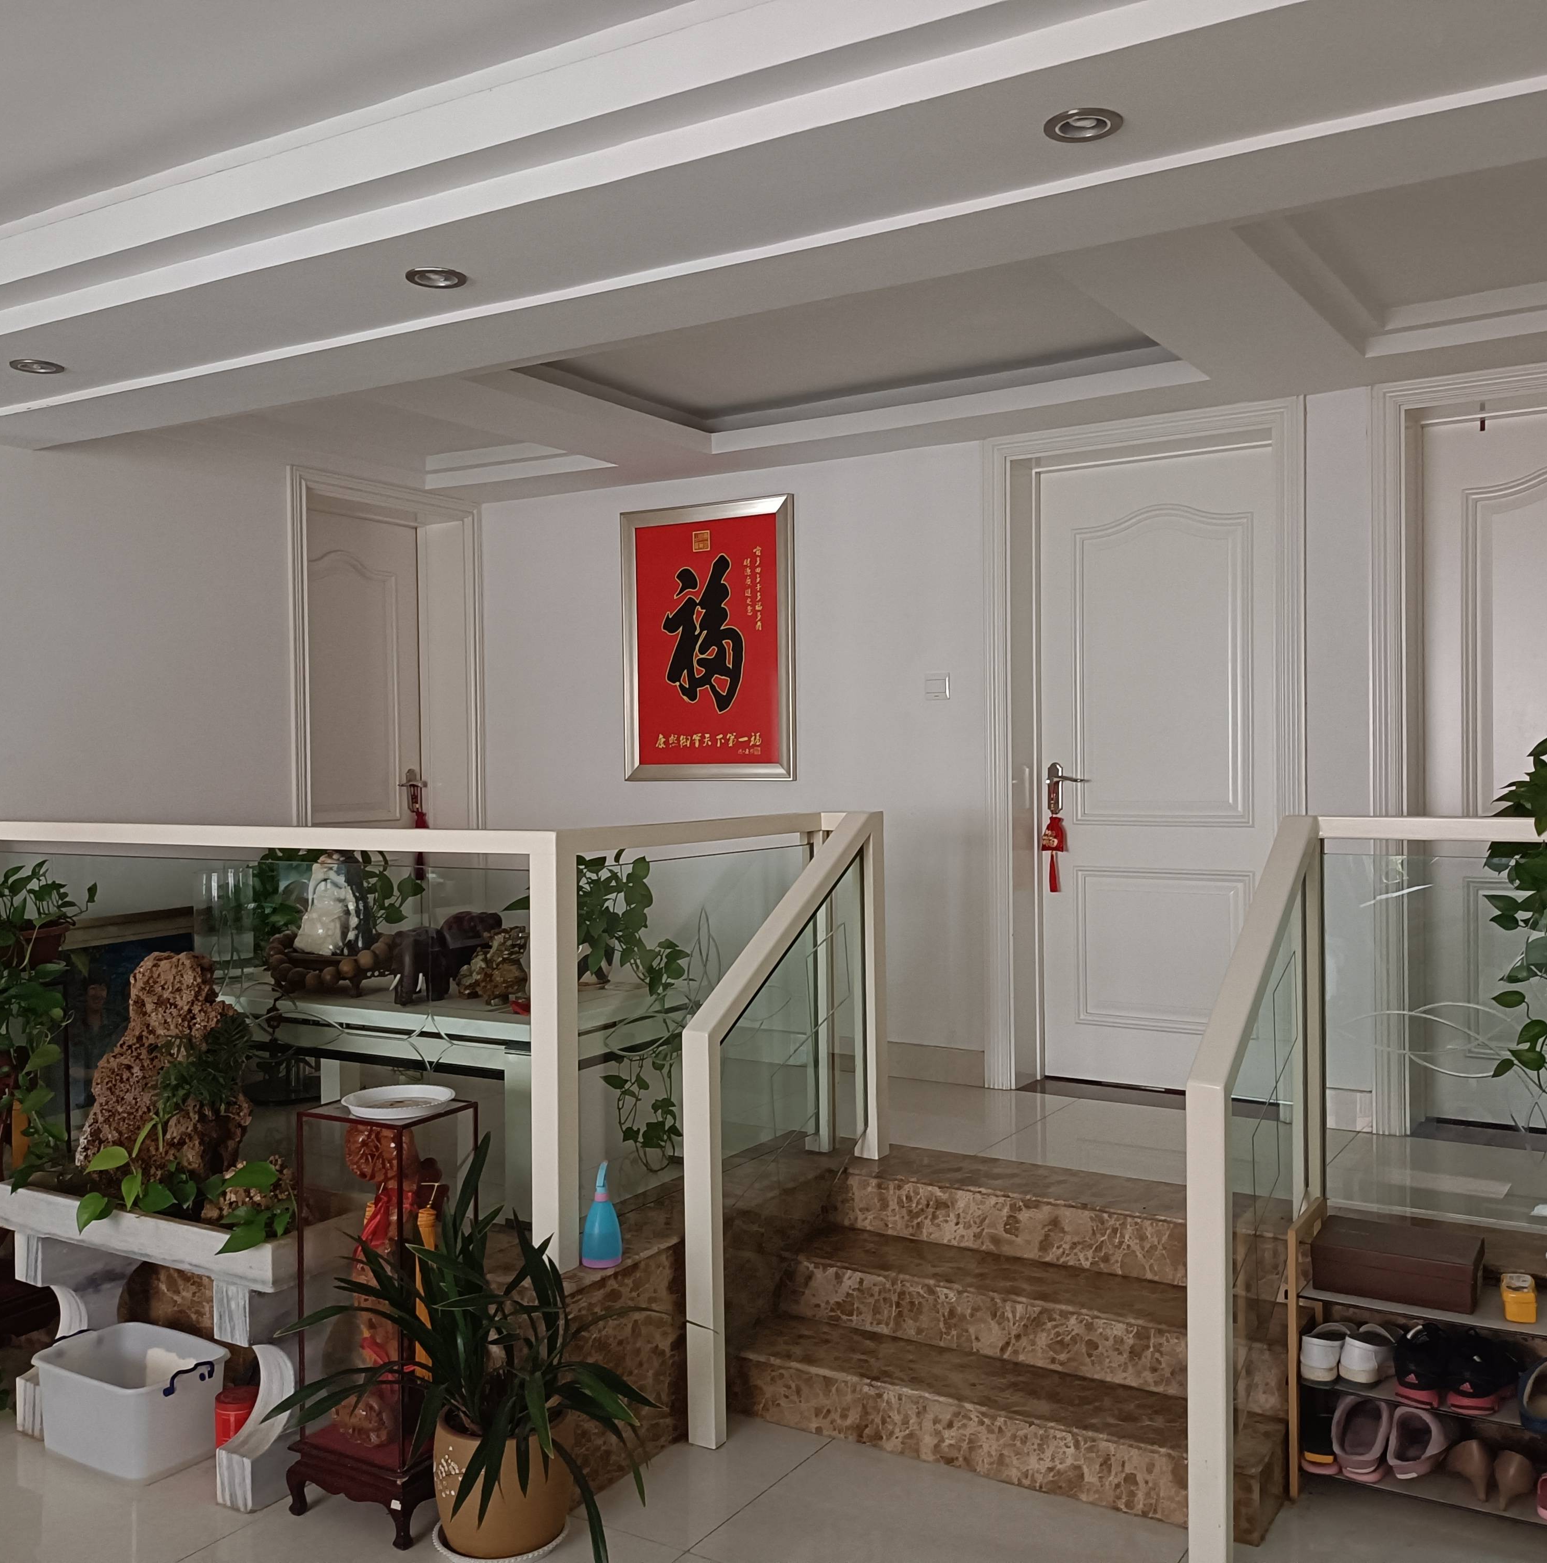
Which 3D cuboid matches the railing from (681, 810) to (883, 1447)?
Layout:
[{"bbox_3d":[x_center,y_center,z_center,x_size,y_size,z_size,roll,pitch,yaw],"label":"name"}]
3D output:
[{"bbox_3d":[0.053,0.758,3.589,0.076,1.345,0.815,0,1,32],"label":"railing"}]

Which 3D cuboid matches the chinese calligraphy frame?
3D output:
[{"bbox_3d":[-0.230,-0.479,5.212,0.715,0.955,0.036,0,1,32],"label":"chinese calligraphy frame"}]

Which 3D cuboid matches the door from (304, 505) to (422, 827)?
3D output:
[{"bbox_3d":[-1.588,-0.001,5.524,0.048,1.953,0.775,0,1,32],"label":"door"}]

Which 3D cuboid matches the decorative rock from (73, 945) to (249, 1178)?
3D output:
[{"bbox_3d":[-1.345,0.654,3.330,0.420,0.560,0.245,0,1,32],"label":"decorative rock"}]

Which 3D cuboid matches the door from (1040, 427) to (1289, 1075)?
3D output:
[{"bbox_3d":[1.209,-0.024,4.663,0.793,1.953,0.048,0,1,32],"label":"door"}]

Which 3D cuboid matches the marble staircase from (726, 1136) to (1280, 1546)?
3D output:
[{"bbox_3d":[0.595,1.200,3.417,1.170,0.453,0.745,0,1,32],"label":"marble staircase"}]

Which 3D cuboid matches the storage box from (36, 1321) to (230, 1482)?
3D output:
[{"bbox_3d":[-1.393,1.347,3.271,0.365,0.206,0.267,0,1,32],"label":"storage box"}]

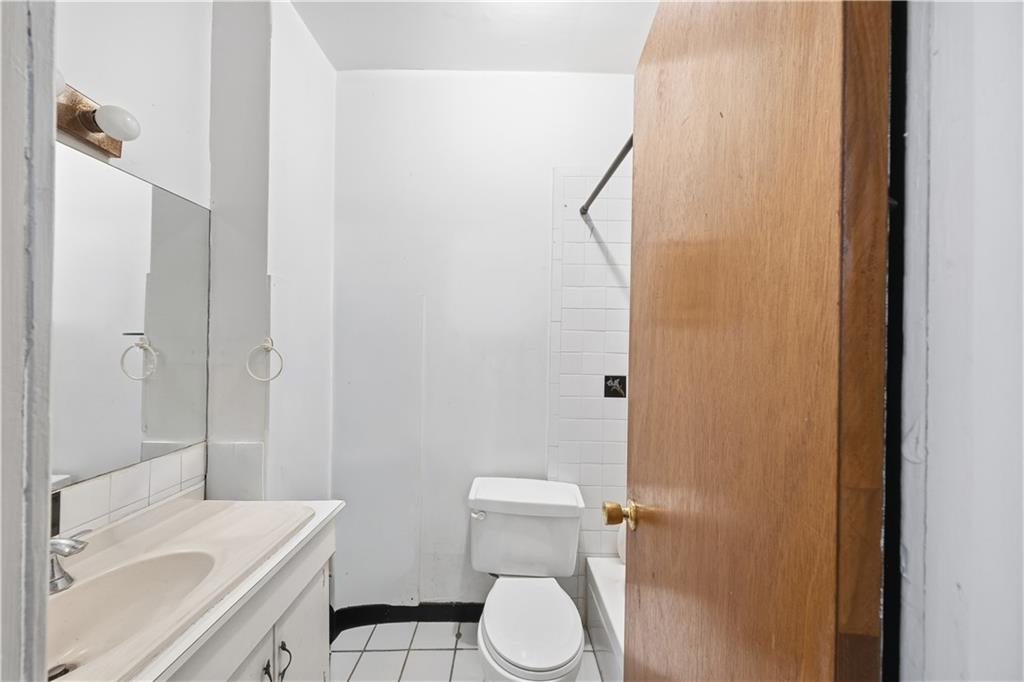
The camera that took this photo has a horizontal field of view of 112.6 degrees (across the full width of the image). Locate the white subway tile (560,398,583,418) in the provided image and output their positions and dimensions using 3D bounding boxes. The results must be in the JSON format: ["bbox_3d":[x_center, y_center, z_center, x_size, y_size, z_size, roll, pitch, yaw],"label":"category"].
[{"bbox_3d":[0.287,0.326,1.687,0.108,0.108,0.010,1,-1,1],"label":"white subway tile"}]

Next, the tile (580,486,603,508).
[{"bbox_3d":[0.389,0.767,1.674,0.107,0.107,0.010,1,0,0],"label":"tile"}]

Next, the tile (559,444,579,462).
[{"bbox_3d":[0.285,0.552,1.687,0.108,0.108,0.010,1,0,-1],"label":"tile"}]

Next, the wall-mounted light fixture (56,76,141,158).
[{"bbox_3d":[-1.066,-0.580,0.745,0.140,0.115,0.460,1,0,-1],"label":"wall-mounted light fixture"}]

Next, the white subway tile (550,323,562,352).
[{"bbox_3d":[0.217,-0.021,1.692,0.050,0.151,0.010,1,-1,1],"label":"white subway tile"}]

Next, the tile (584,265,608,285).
[{"bbox_3d":[0.413,-0.320,1.683,0.107,0.107,0.010,1,0,0],"label":"tile"}]

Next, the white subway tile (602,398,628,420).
[{"bbox_3d":[0.508,0.335,1.691,0.108,0.108,0.010,1,0,-1],"label":"white subway tile"}]

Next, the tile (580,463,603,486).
[{"bbox_3d":[0.393,0.663,1.687,0.108,0.108,0.010,1,0,-1],"label":"tile"}]

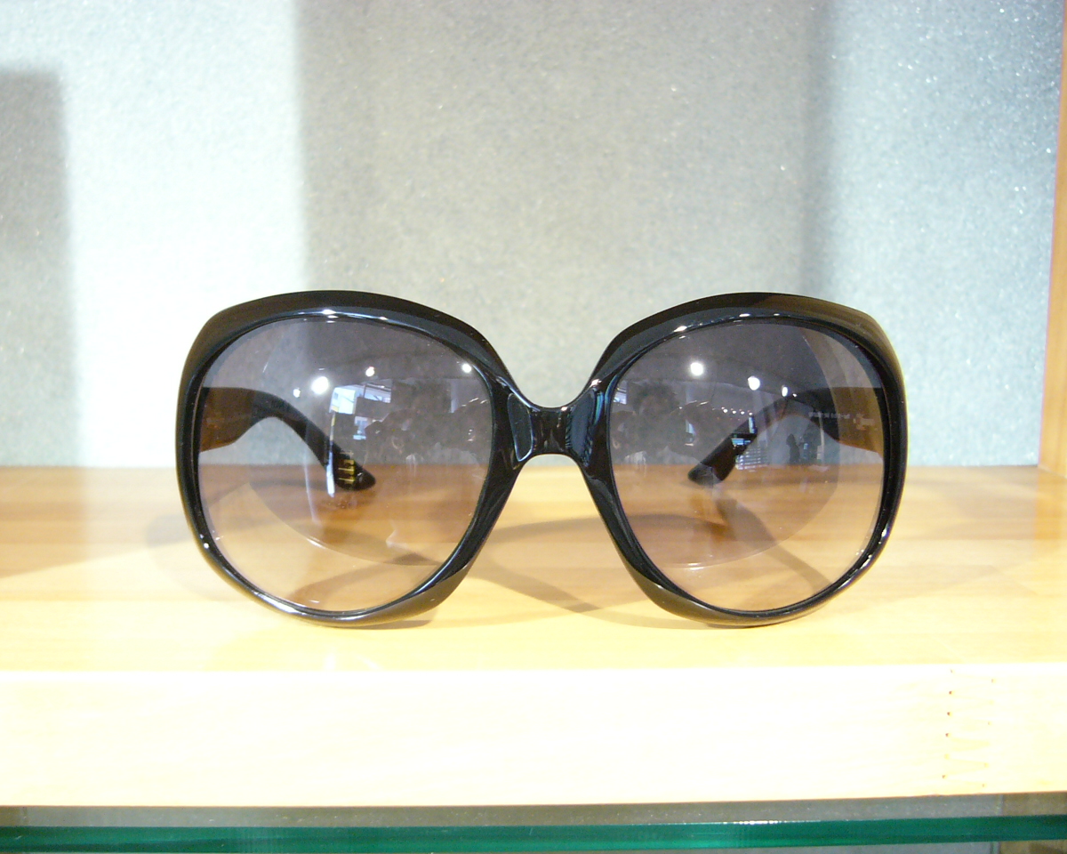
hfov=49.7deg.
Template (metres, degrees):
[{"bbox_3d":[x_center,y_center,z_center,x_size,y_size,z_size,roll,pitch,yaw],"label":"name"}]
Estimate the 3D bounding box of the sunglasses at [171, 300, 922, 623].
[{"bbox_3d":[0.001,-0.003,0.281,0.147,0.067,0.122,0,10,-2],"label":"sunglasses"}]

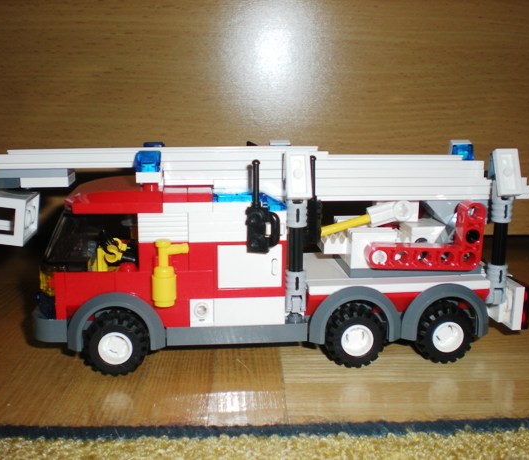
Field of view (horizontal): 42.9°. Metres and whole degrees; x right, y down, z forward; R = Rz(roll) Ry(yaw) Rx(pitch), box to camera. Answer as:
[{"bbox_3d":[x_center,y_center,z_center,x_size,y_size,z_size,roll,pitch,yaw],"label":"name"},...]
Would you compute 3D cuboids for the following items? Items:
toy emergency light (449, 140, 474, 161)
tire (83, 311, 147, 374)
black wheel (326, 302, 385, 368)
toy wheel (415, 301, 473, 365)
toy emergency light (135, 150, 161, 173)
[{"bbox_3d":[0.079,-0.031,0.267,0.008,0.008,0.007,-1,10,-7],"label":"toy emergency light"},{"bbox_3d":[-0.049,0.038,0.223,0.021,0.021,0.012,-1,10,-7],"label":"tire"},{"bbox_3d":[0.031,0.036,0.233,0.021,0.021,0.012,-1,10,-7],"label":"black wheel"},{"bbox_3d":[0.062,0.036,0.237,0.021,0.021,0.012,-1,10,-7],"label":"toy wheel"},{"bbox_3d":[-0.037,-0.022,0.217,0.008,0.007,0.008,-1,10,-7],"label":"toy emergency light"}]

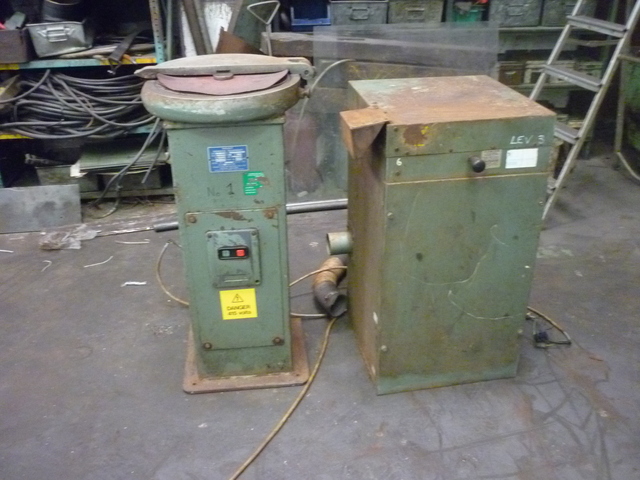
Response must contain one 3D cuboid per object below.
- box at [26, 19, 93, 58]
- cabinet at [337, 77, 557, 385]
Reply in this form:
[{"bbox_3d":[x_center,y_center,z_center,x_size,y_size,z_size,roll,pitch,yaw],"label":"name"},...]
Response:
[{"bbox_3d":[-1.322,-1.053,3.156,0.275,0.161,0.272,-5,27,-8],"label":"box"},{"bbox_3d":[0.365,-0.026,2.043,0.497,0.906,0.499,-5,27,-7],"label":"cabinet"}]

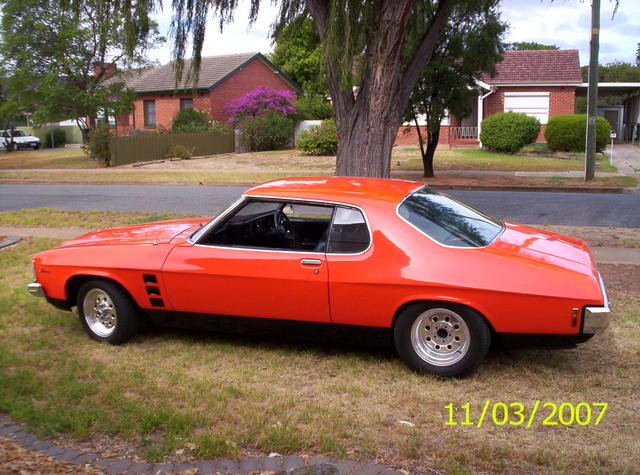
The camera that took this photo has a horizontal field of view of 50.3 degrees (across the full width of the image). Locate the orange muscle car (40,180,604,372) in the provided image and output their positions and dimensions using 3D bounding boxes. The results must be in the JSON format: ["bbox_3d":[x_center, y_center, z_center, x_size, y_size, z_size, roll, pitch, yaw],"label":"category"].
[{"bbox_3d":[-0.097,0.181,5.929,4.780,1.360,1.880,2,9,18],"label":"orange muscle car"}]

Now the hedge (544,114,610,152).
[{"bbox_3d":[11.071,-4.471,29.300,2.840,1.630,2.200,1,9,16],"label":"hedge"}]

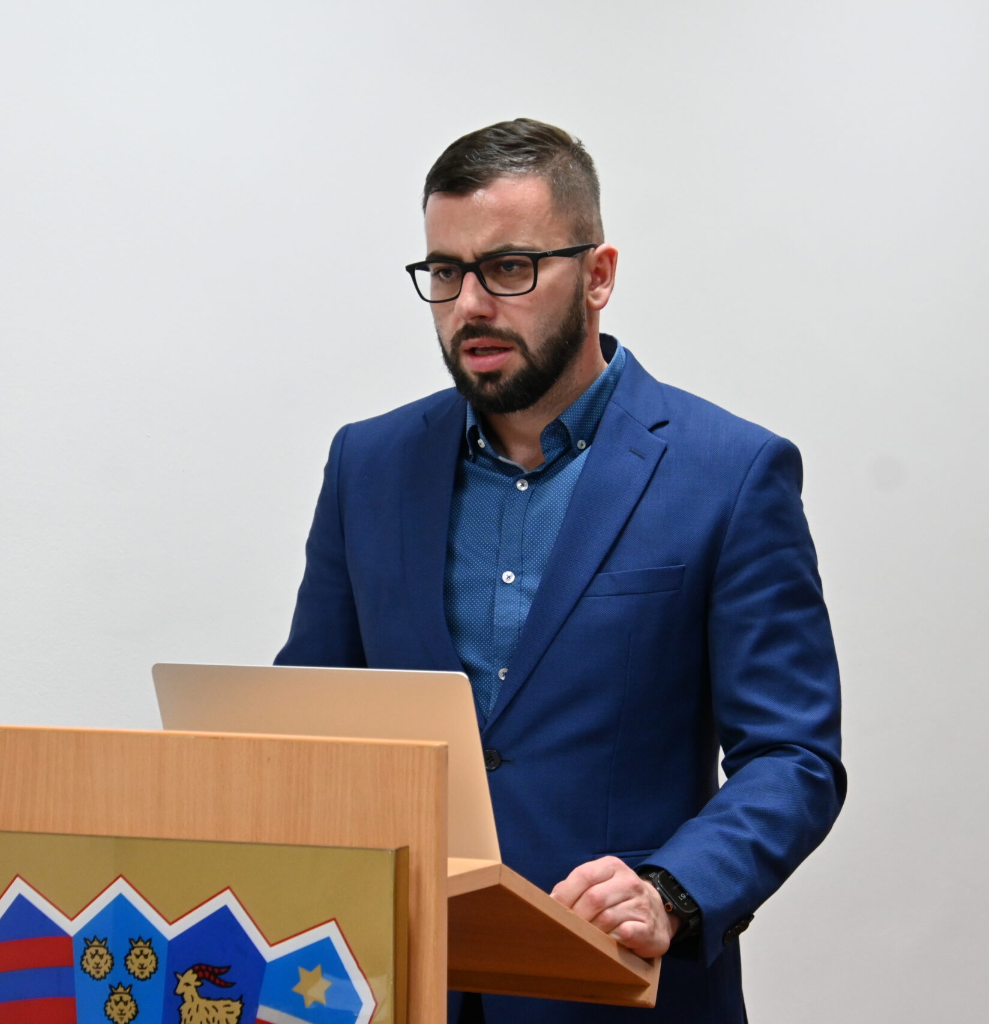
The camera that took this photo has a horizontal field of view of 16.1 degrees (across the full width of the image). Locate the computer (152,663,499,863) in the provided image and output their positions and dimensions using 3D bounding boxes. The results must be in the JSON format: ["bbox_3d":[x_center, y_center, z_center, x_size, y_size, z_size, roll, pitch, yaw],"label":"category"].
[{"bbox_3d":[-0.107,0.274,3.149,0.308,0.207,0.334,1,-14,23],"label":"computer"}]

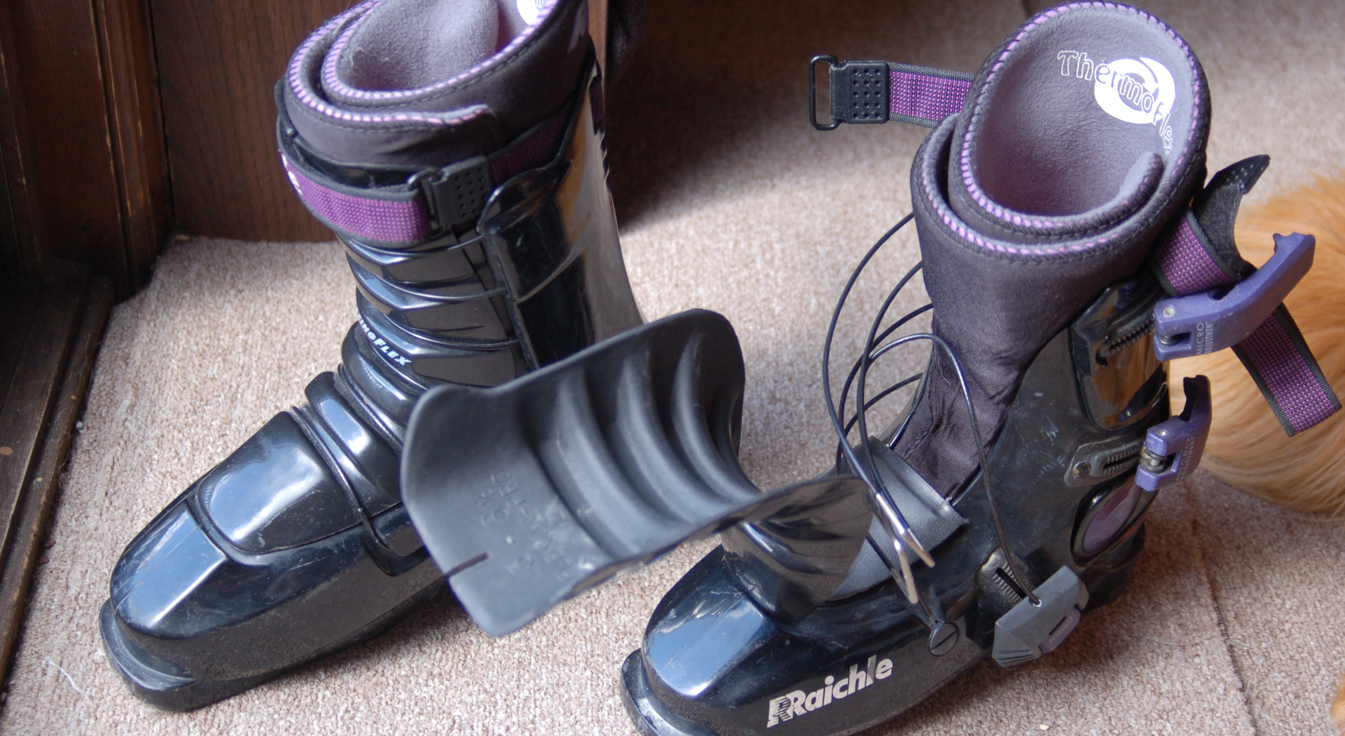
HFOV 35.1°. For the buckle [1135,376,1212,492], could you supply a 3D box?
[{"bbox_3d":[0.242,0.030,1.015,0.022,0.026,0.073,18,35,21],"label":"buckle"}]

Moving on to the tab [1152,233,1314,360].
[{"bbox_3d":[0.252,-0.030,0.957,0.078,0.025,0.022,-27,52,-10],"label":"tab"}]

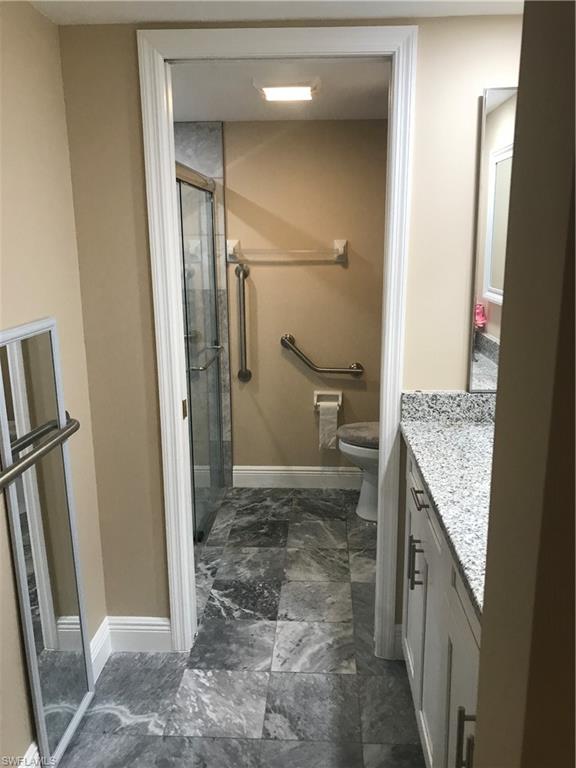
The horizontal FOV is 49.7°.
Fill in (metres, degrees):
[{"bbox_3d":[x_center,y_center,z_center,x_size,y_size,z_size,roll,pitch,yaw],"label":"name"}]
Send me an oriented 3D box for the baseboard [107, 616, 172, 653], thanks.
[{"bbox_3d":[-0.548,0.930,2.312,0.242,0.138,0.018,0,13,3],"label":"baseboard"}]

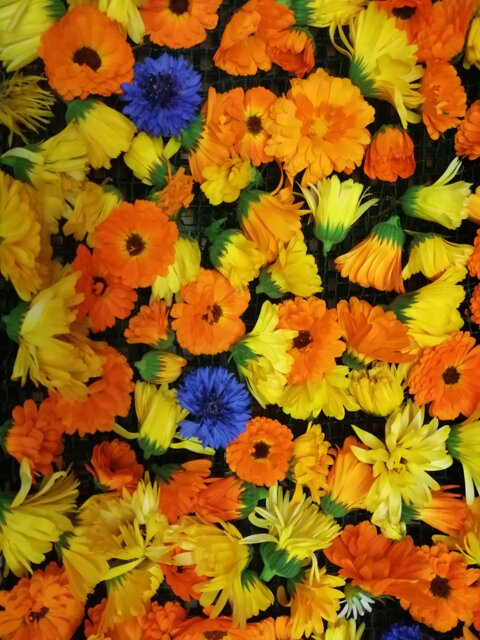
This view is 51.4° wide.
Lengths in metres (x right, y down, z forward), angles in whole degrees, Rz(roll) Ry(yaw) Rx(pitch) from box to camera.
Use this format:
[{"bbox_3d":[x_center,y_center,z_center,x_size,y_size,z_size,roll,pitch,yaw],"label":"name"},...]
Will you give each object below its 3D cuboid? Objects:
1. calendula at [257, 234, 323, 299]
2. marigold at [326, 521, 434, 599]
[{"bbox_3d":[0.031,-0.033,0.309,0.038,0.037,0.040,-25,86,-3],"label":"calendula"},{"bbox_3d":[0.081,0.141,0.298,0.059,0.028,0.043,0,66,13],"label":"marigold"}]

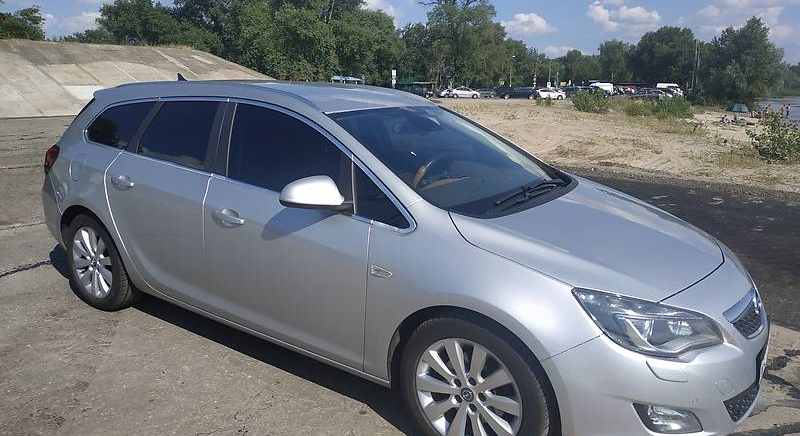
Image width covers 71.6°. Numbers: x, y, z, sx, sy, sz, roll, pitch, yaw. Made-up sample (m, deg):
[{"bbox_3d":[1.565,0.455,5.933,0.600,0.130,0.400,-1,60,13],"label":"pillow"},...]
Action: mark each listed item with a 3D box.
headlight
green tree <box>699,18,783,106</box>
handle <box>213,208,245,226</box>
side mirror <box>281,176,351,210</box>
[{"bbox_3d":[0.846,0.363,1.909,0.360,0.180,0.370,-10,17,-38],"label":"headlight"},{"bbox_3d":[55.733,-25.392,90.000,14.300,14.800,13.000,9,16,30],"label":"green tree"},{"bbox_3d":[-0.842,0.002,2.710,0.215,0.070,0.055,10,16,32],"label":"handle"},{"bbox_3d":[-0.359,-0.119,2.330,0.160,0.150,0.240,10,16,32],"label":"side mirror"}]

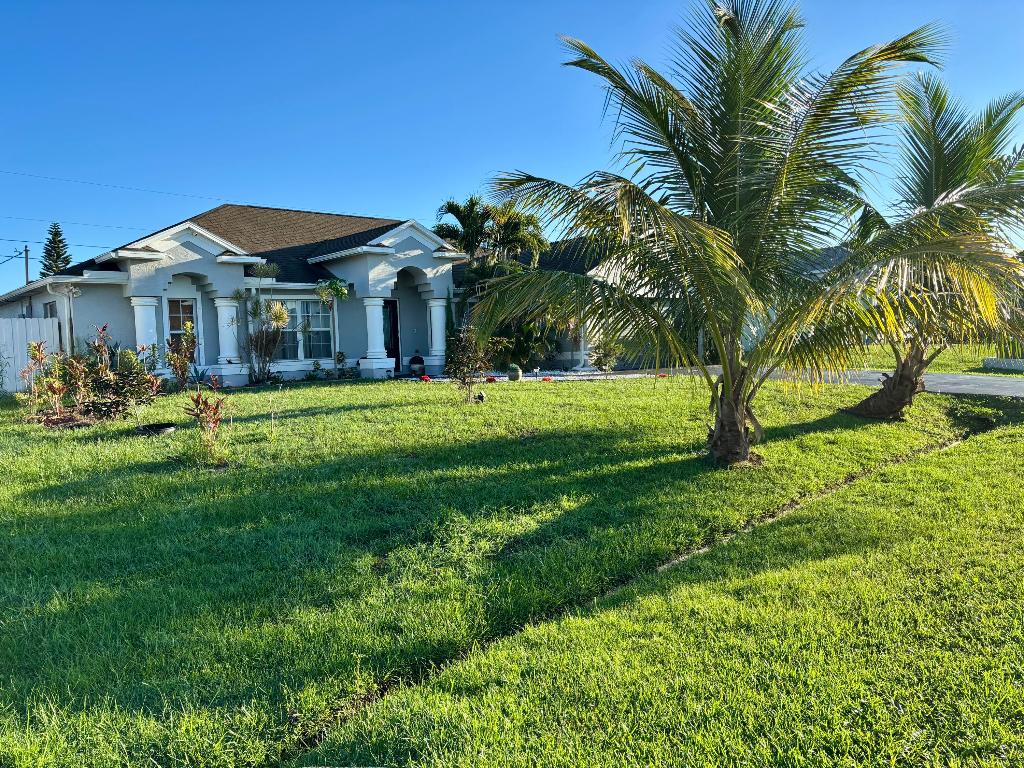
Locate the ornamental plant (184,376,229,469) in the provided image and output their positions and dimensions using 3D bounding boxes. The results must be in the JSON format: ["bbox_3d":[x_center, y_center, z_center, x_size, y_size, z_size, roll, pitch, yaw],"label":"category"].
[{"bbox_3d":[-3.138,0.385,7.900,0.460,0.930,0.460,-3,3,-22],"label":"ornamental plant"}]

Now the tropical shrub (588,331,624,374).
[{"bbox_3d":[2.298,-0.754,18.700,0.850,1.080,0.850,-2,3,7],"label":"tropical shrub"}]

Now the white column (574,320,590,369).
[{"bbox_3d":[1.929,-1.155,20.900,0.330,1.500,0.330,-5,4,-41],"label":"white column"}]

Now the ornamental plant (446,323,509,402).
[{"bbox_3d":[-0.622,-0.349,13.100,1.080,1.330,1.050,-2,3,-3],"label":"ornamental plant"}]

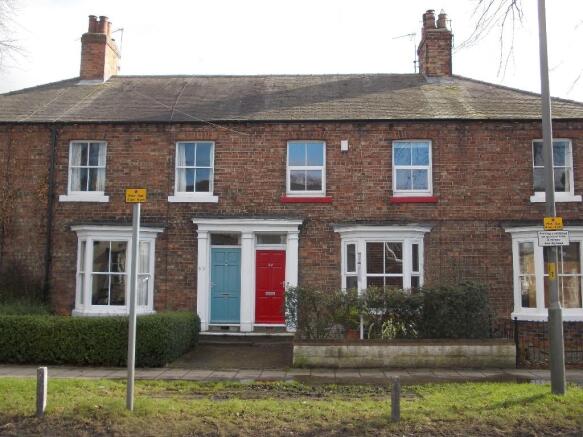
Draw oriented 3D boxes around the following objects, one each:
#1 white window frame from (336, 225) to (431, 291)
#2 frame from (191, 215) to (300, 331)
[{"bbox_3d":[2.396,1.345,16.521,2.503,2.253,0.650,0,-6,2],"label":"white window frame"},{"bbox_3d":[-1.131,1.497,16.808,2.869,2.951,0.370,0,-6,2],"label":"frame"}]

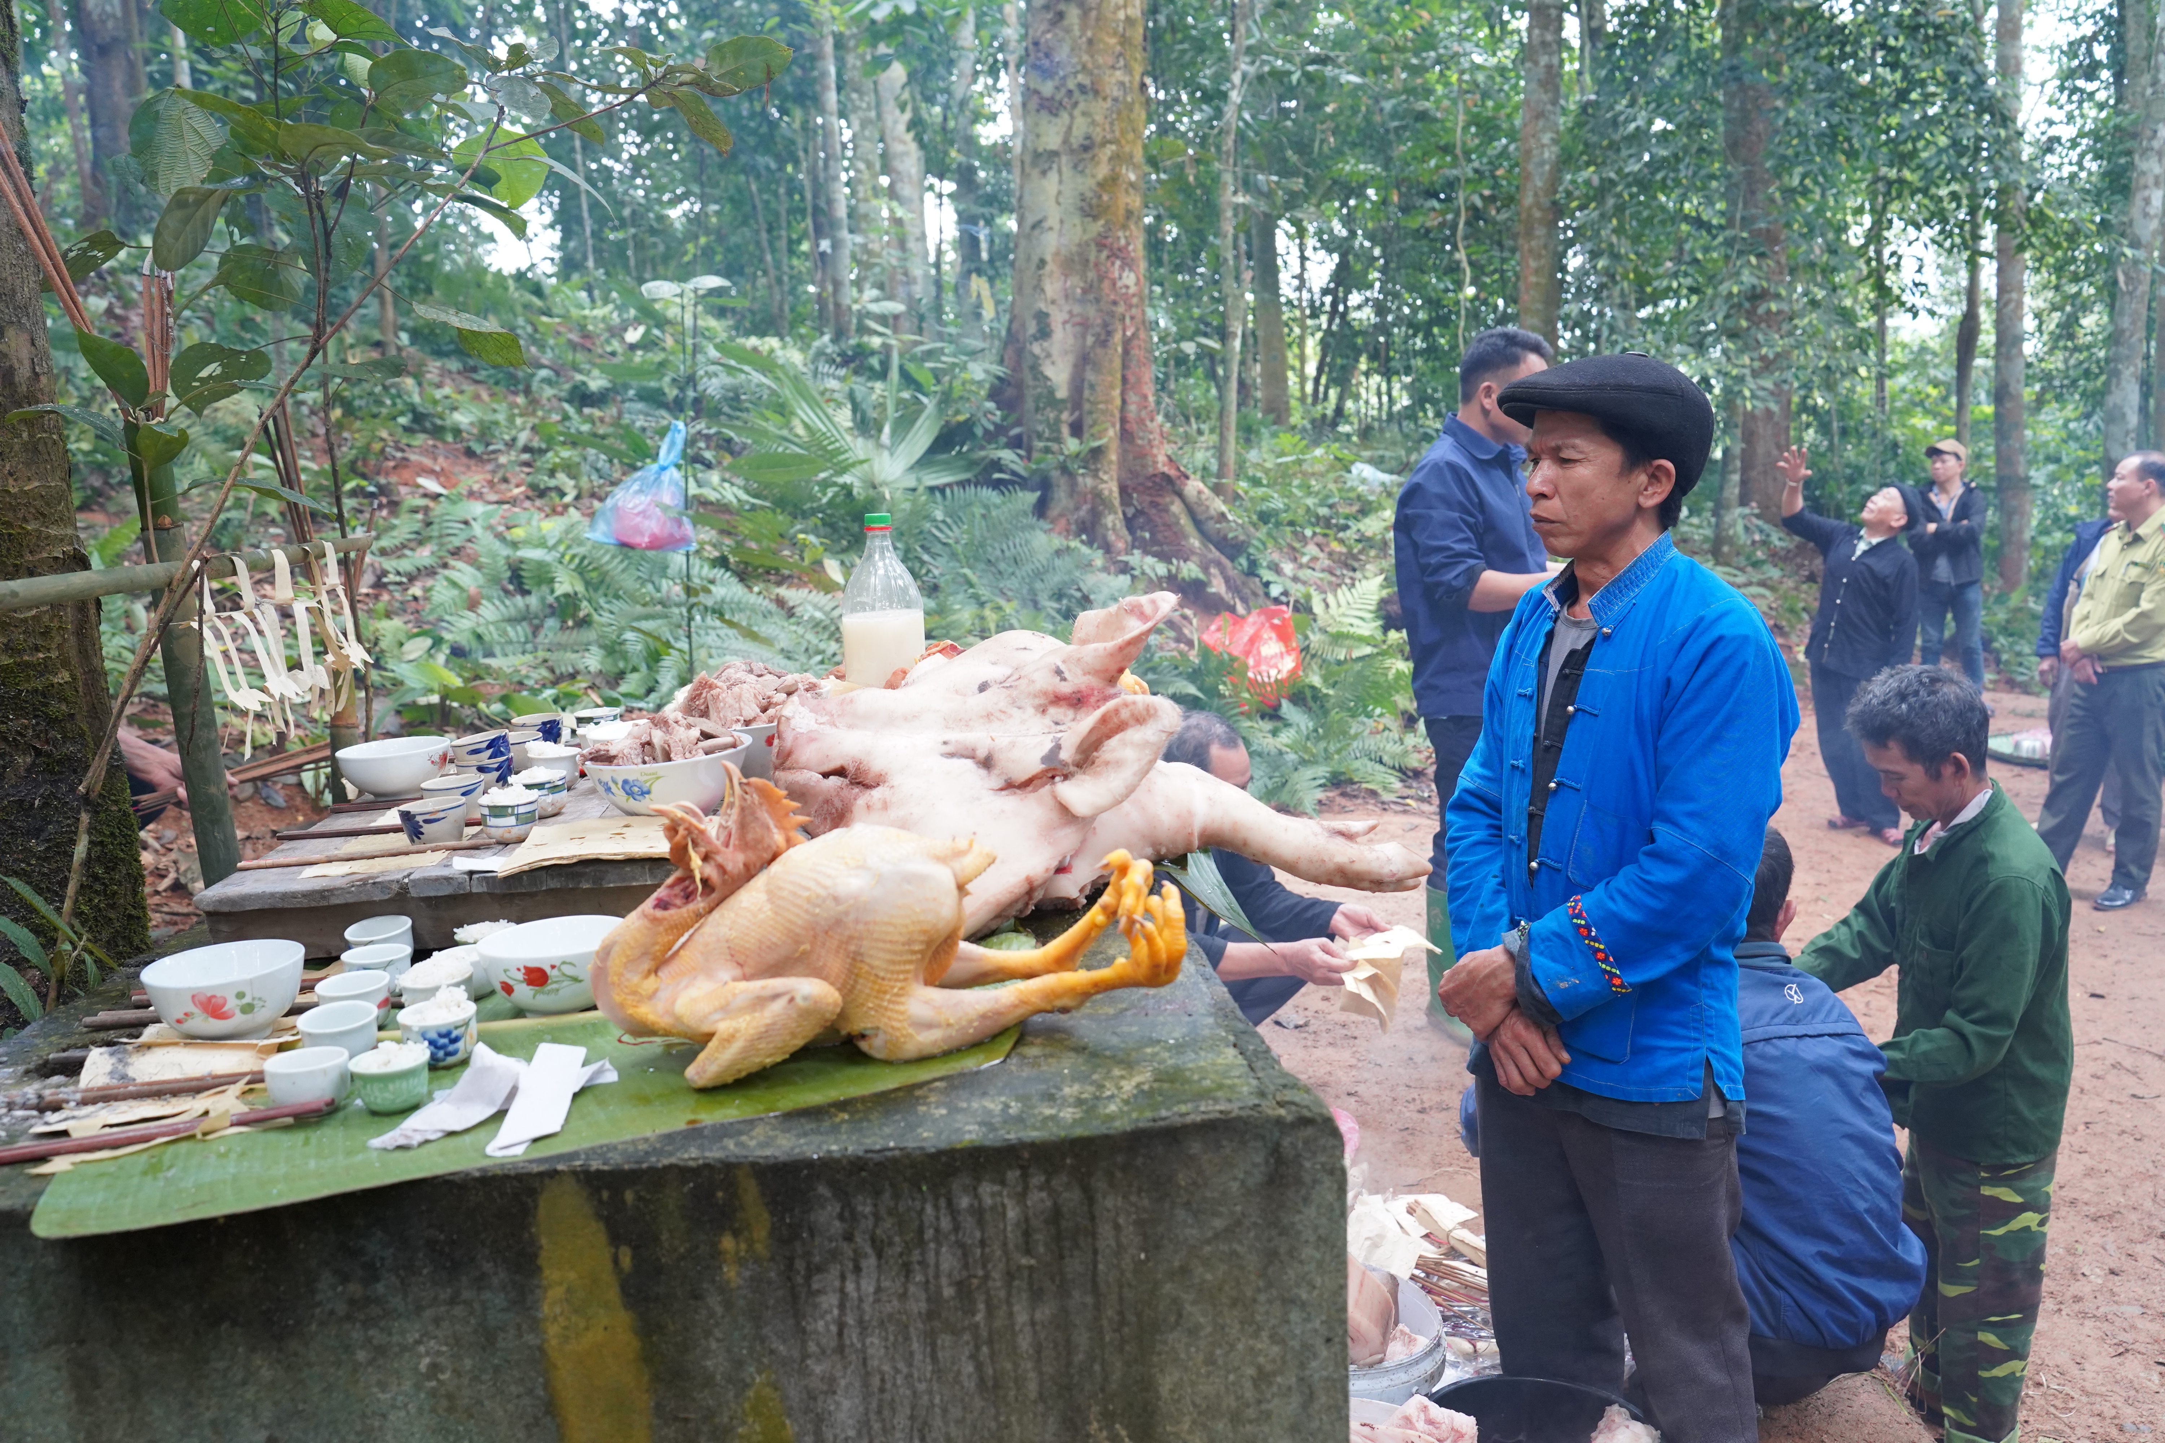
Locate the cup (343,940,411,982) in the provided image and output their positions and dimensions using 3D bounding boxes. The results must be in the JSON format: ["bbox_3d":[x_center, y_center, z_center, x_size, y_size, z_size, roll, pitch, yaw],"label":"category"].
[{"bbox_3d":[-0.626,0.225,1.498,0.057,0.037,0.057,-2,10,0],"label":"cup"}]

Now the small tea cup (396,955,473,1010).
[{"bbox_3d":[-0.540,0.232,1.413,0.058,0.040,0.058,-3,10,0],"label":"small tea cup"}]

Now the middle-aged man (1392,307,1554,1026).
[{"bbox_3d":[0.945,-0.057,3.880,0.500,1.660,0.500,0,11,17],"label":"middle-aged man"}]

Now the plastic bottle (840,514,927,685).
[{"bbox_3d":[-0.216,-0.074,1.848,0.090,0.307,0.090,-2,10,0],"label":"plastic bottle"}]

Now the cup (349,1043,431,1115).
[{"bbox_3d":[-0.510,0.268,1.245,0.055,0.037,0.055,-2,10,0],"label":"cup"}]

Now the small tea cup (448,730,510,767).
[{"bbox_3d":[-0.683,0.037,1.924,0.065,0.038,0.065,-9,11,0],"label":"small tea cup"}]

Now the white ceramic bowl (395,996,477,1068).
[{"bbox_3d":[-0.510,0.250,1.337,0.059,0.038,0.059,-2,10,0],"label":"white ceramic bowl"}]

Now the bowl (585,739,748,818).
[{"bbox_3d":[-0.453,0.061,1.814,0.197,0.070,0.197,-2,10,0],"label":"bowl"}]

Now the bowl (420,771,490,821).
[{"bbox_3d":[-0.659,0.083,1.774,0.065,0.039,0.065,-3,10,0],"label":"bowl"}]

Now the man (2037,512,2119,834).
[{"bbox_3d":[4.276,-0.269,6.950,0.550,1.650,0.330,4,12,30],"label":"man"}]

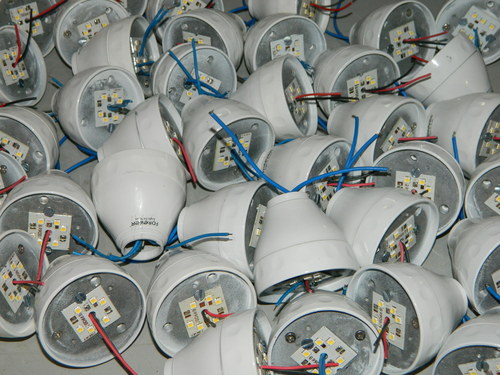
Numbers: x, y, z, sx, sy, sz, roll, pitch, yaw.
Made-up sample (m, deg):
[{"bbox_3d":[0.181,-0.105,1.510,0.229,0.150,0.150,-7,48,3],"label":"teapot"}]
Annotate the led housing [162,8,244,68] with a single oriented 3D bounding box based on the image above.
[{"bbox_3d":[-0.026,-0.111,0.623,0.060,0.060,0.055,23,39,20],"label":"led housing"}]

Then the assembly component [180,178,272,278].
[{"bbox_3d":[-0.015,0.026,0.517,0.055,0.061,0.061,2,44,24],"label":"assembly component"}]

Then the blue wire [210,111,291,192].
[{"bbox_3d":[-0.002,-0.019,0.481,0.066,0.004,0.008,46,55,-8],"label":"blue wire"}]

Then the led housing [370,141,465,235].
[{"bbox_3d":[0.112,-0.004,0.522,0.060,0.060,0.055,22,26,20],"label":"led housing"}]

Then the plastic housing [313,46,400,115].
[{"bbox_3d":[0.072,-0.079,0.608,0.061,0.061,0.056,-17,31,-16],"label":"plastic housing"}]

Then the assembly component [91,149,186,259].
[{"bbox_3d":[-0.070,0.017,0.529,0.061,0.061,0.055,-6,56,-5],"label":"assembly component"}]

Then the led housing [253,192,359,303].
[{"bbox_3d":[0.029,0.033,0.491,0.061,0.061,0.055,-10,68,-9],"label":"led housing"}]

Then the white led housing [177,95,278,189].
[{"bbox_3d":[-0.023,-0.039,0.580,0.061,0.061,0.055,-24,46,-21],"label":"white led housing"}]

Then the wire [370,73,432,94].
[{"bbox_3d":[0.105,-0.073,0.583,0.052,0.005,0.004,-11,5,33],"label":"wire"}]

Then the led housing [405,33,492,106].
[{"bbox_3d":[0.150,-0.072,0.587,0.055,0.060,0.060,45,59,6],"label":"led housing"}]

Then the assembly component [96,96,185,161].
[{"bbox_3d":[-0.074,-0.025,0.569,0.055,0.061,0.061,-22,46,8],"label":"assembly component"}]

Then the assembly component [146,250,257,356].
[{"bbox_3d":[-0.033,0.060,0.469,0.060,0.060,0.055,-18,27,-15],"label":"assembly component"}]

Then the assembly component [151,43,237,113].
[{"bbox_3d":[-0.043,-0.078,0.607,0.061,0.061,0.056,-8,20,-8],"label":"assembly component"}]

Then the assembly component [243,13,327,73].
[{"bbox_3d":[0.020,-0.112,0.650,0.061,0.061,0.055,-19,33,-17],"label":"assembly component"}]

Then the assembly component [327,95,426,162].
[{"bbox_3d":[0.084,-0.040,0.579,0.061,0.061,0.055,-36,43,-29],"label":"assembly component"}]

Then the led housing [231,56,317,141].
[{"bbox_3d":[0.012,-0.060,0.604,0.056,0.061,0.061,-14,40,26],"label":"led housing"}]

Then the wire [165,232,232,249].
[{"bbox_3d":[-0.031,0.031,0.488,0.049,0.005,0.003,-13,39,29],"label":"wire"}]

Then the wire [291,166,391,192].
[{"bbox_3d":[0.053,-0.007,0.491,0.061,0.007,0.006,-13,-1,13],"label":"wire"}]

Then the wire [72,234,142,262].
[{"bbox_3d":[-0.083,0.034,0.484,0.042,0.018,0.012,-1,48,0],"label":"wire"}]

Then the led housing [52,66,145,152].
[{"bbox_3d":[-0.118,-0.058,0.601,0.056,0.061,0.061,9,41,42],"label":"led housing"}]

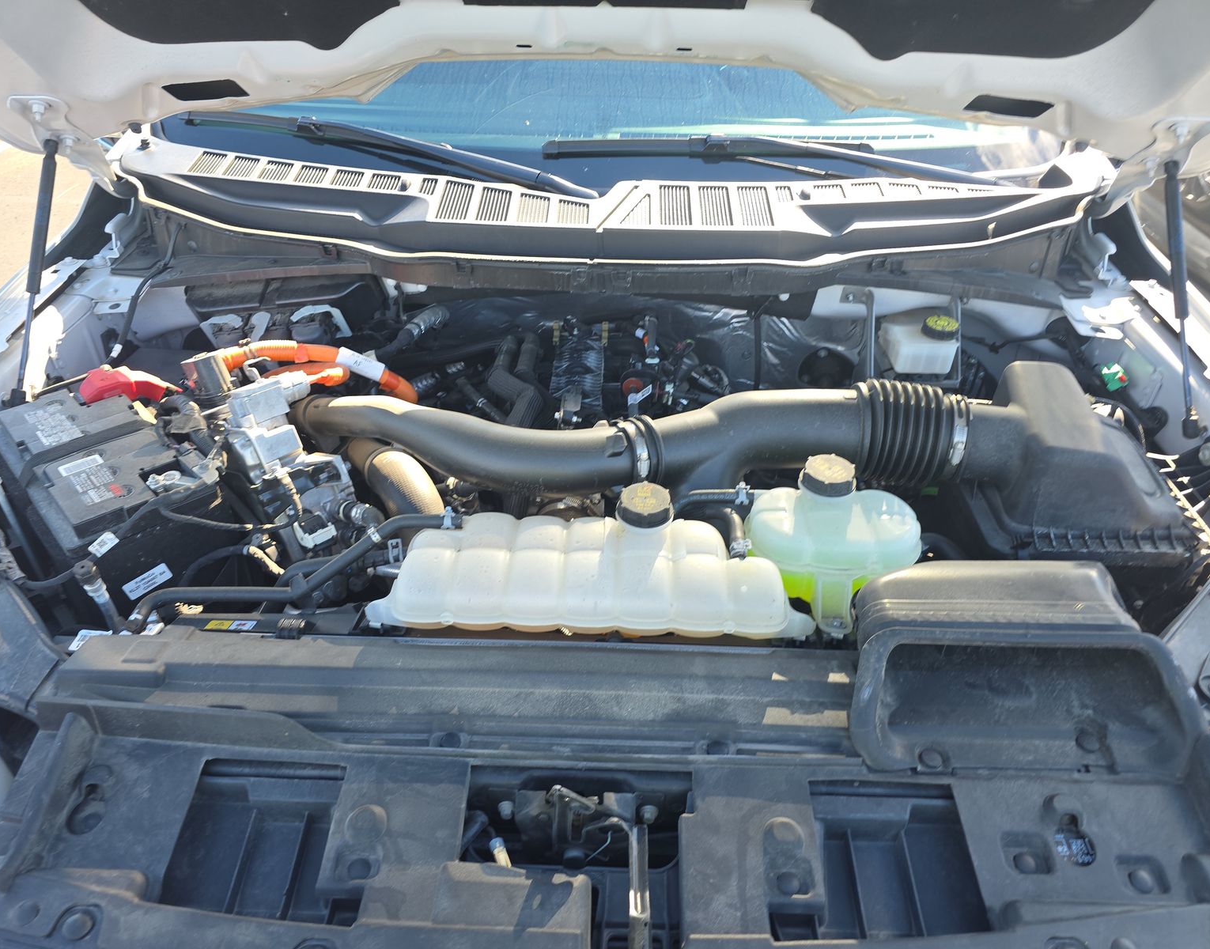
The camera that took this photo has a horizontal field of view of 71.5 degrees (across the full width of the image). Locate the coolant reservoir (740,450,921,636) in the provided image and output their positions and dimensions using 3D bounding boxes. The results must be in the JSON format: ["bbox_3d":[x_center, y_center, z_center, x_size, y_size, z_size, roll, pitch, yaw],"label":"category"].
[{"bbox_3d":[0.271,0.078,1.013,0.200,0.195,0.150,1,33,0],"label":"coolant reservoir"}]

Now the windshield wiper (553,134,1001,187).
[{"bbox_3d":[0.295,-0.536,1.431,0.780,0.075,0.070,4,33,-2],"label":"windshield wiper"}]

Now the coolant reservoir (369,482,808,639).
[{"bbox_3d":[-0.017,0.094,0.962,0.475,0.165,0.160,2,33,1],"label":"coolant reservoir"}]

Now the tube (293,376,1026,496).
[{"bbox_3d":[0.056,-0.048,1.077,0.920,0.160,0.200,2,33,1],"label":"tube"}]

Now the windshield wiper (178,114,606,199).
[{"bbox_3d":[-0.384,-0.563,1.446,0.800,0.075,0.075,16,36,14],"label":"windshield wiper"}]

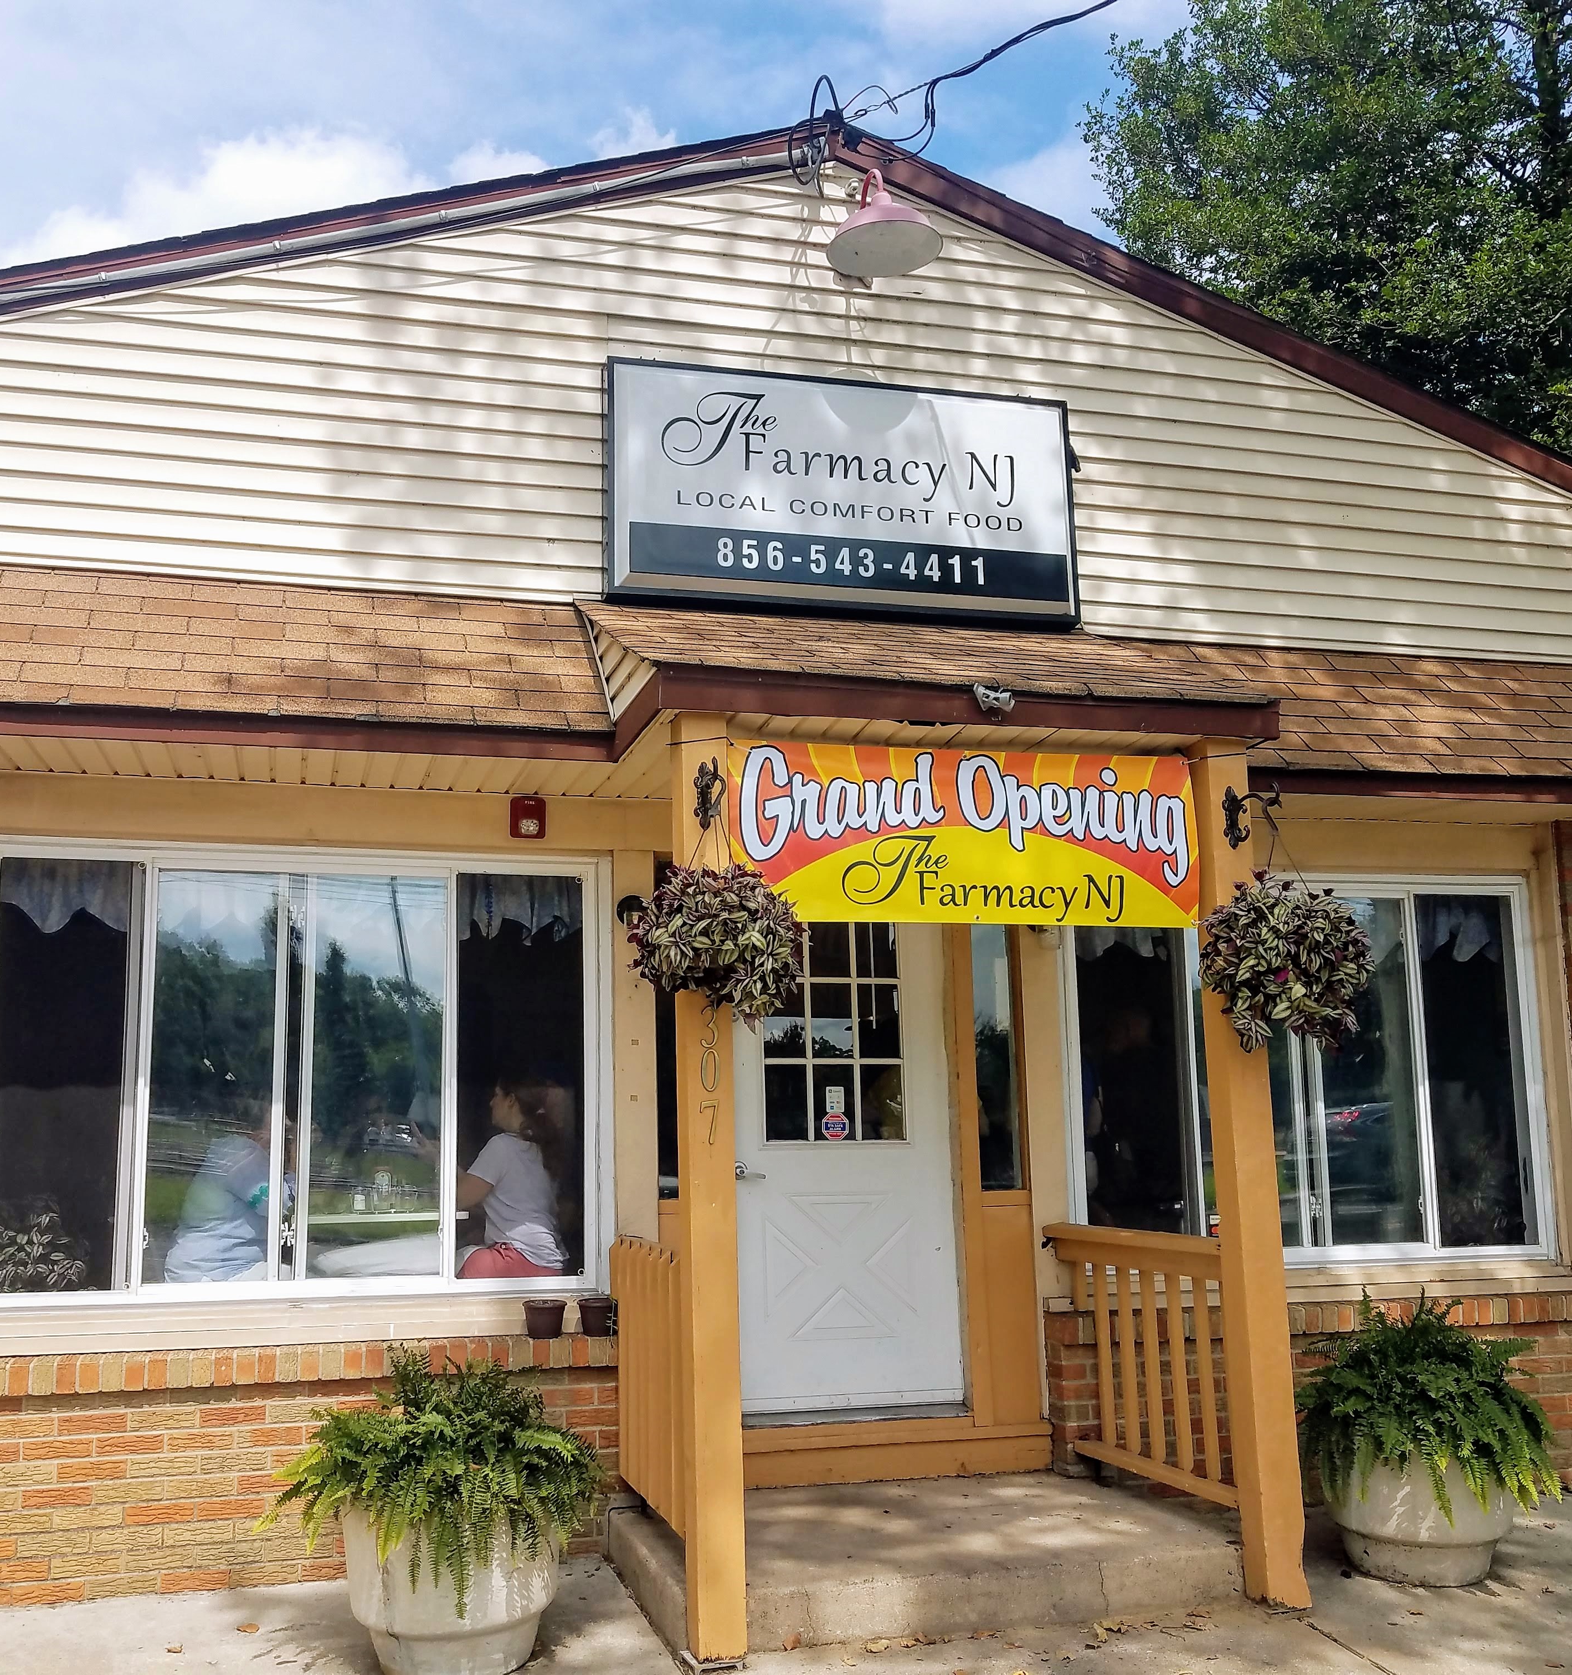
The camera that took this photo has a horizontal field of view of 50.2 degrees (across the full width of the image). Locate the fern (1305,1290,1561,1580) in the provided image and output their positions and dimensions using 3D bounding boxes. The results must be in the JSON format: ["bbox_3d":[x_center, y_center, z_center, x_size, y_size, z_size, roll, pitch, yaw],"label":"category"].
[{"bbox_3d":[2.062,1.938,5.512,0.830,0.850,0.830,2,-10,-15],"label":"fern"}]

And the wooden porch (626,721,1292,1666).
[{"bbox_3d":[0.449,1.054,5.533,1.930,2.620,1.170,2,-10,-15],"label":"wooden porch"}]

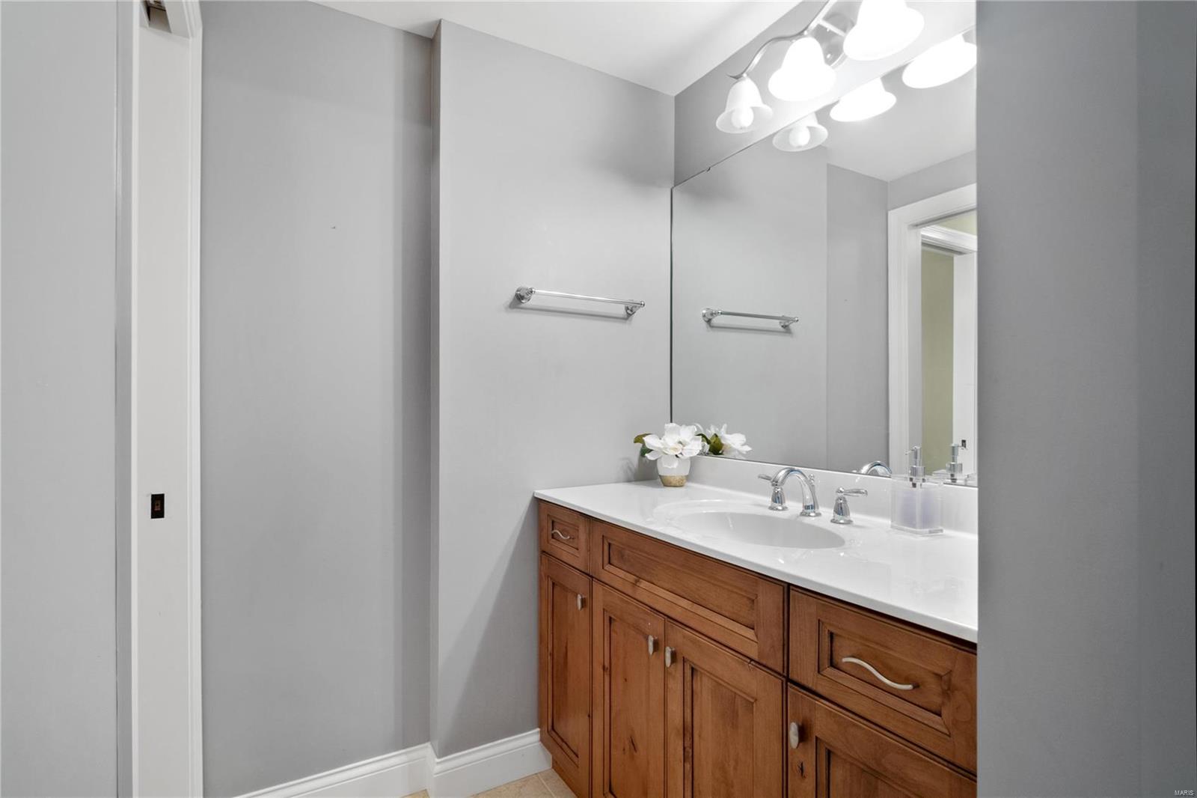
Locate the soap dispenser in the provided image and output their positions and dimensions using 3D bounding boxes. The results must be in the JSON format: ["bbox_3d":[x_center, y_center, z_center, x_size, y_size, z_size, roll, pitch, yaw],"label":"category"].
[{"bbox_3d":[0.728,0.207,1.225,0.088,0.192,0.074,0,-1,-29],"label":"soap dispenser"}]

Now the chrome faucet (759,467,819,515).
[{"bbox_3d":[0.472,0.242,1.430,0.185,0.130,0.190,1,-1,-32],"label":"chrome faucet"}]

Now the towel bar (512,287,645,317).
[{"bbox_3d":[-0.054,-0.343,1.857,0.490,0.054,0.082,1,-1,-30],"label":"towel bar"}]

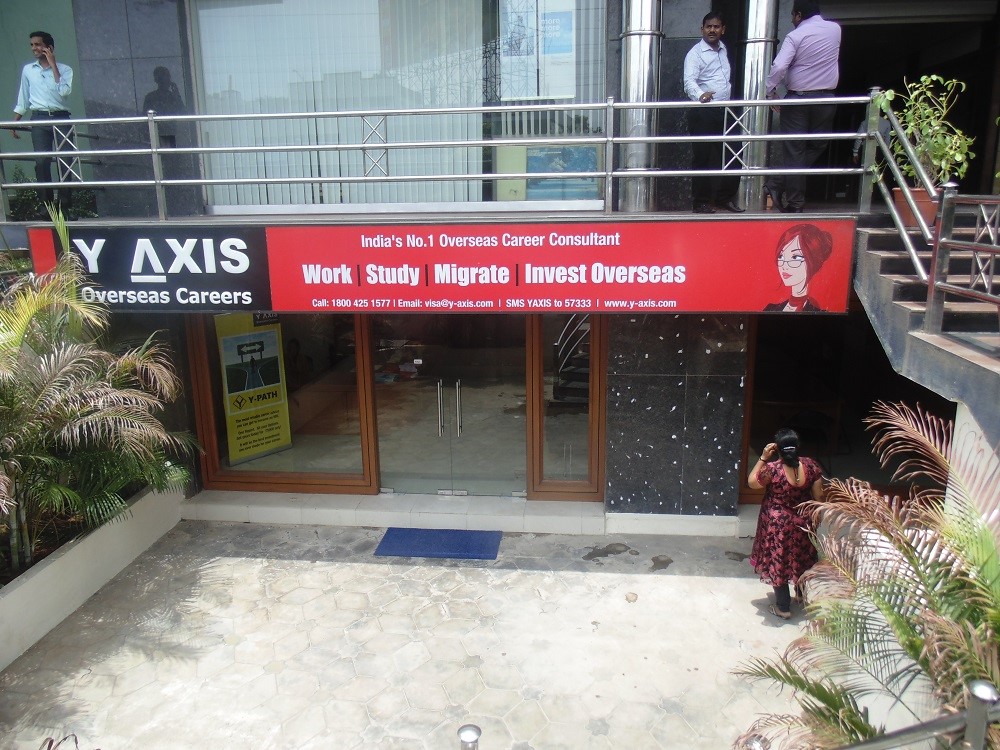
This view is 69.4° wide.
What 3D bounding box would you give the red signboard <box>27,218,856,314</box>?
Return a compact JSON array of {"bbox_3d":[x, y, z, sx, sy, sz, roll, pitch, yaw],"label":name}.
[{"bbox_3d":[-0.720,-0.956,6.464,7.391,0.806,0.150,1,12,6],"label":"red signboard"}]

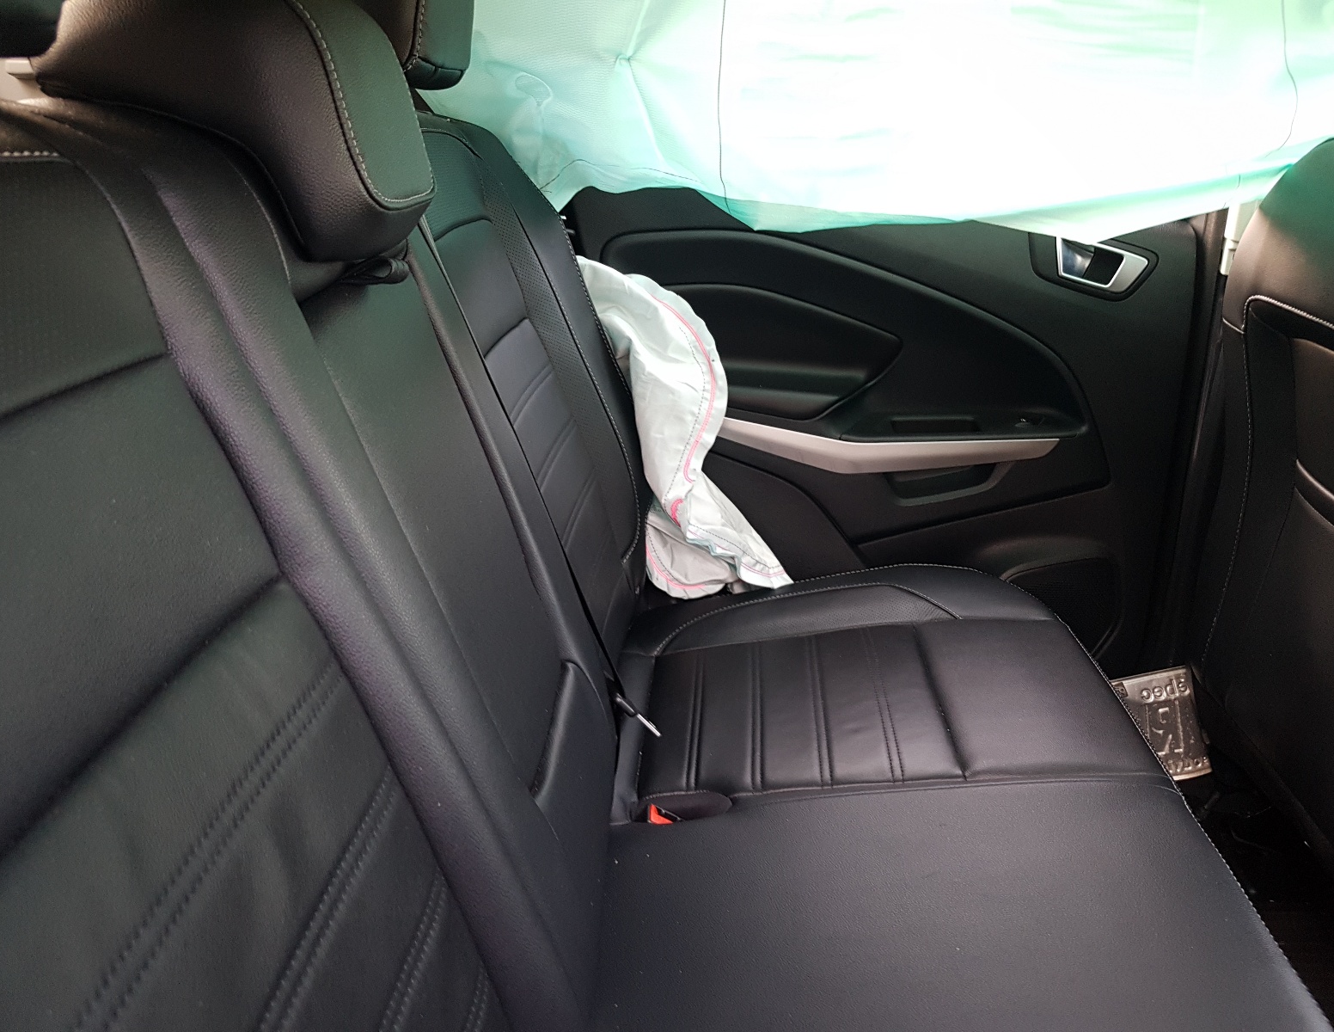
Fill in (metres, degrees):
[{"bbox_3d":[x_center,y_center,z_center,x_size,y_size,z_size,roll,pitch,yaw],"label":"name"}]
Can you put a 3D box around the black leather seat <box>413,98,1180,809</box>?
[{"bbox_3d":[0.121,-0.054,1.062,0.710,0.710,0.470,0,22,2],"label":"black leather seat"}]

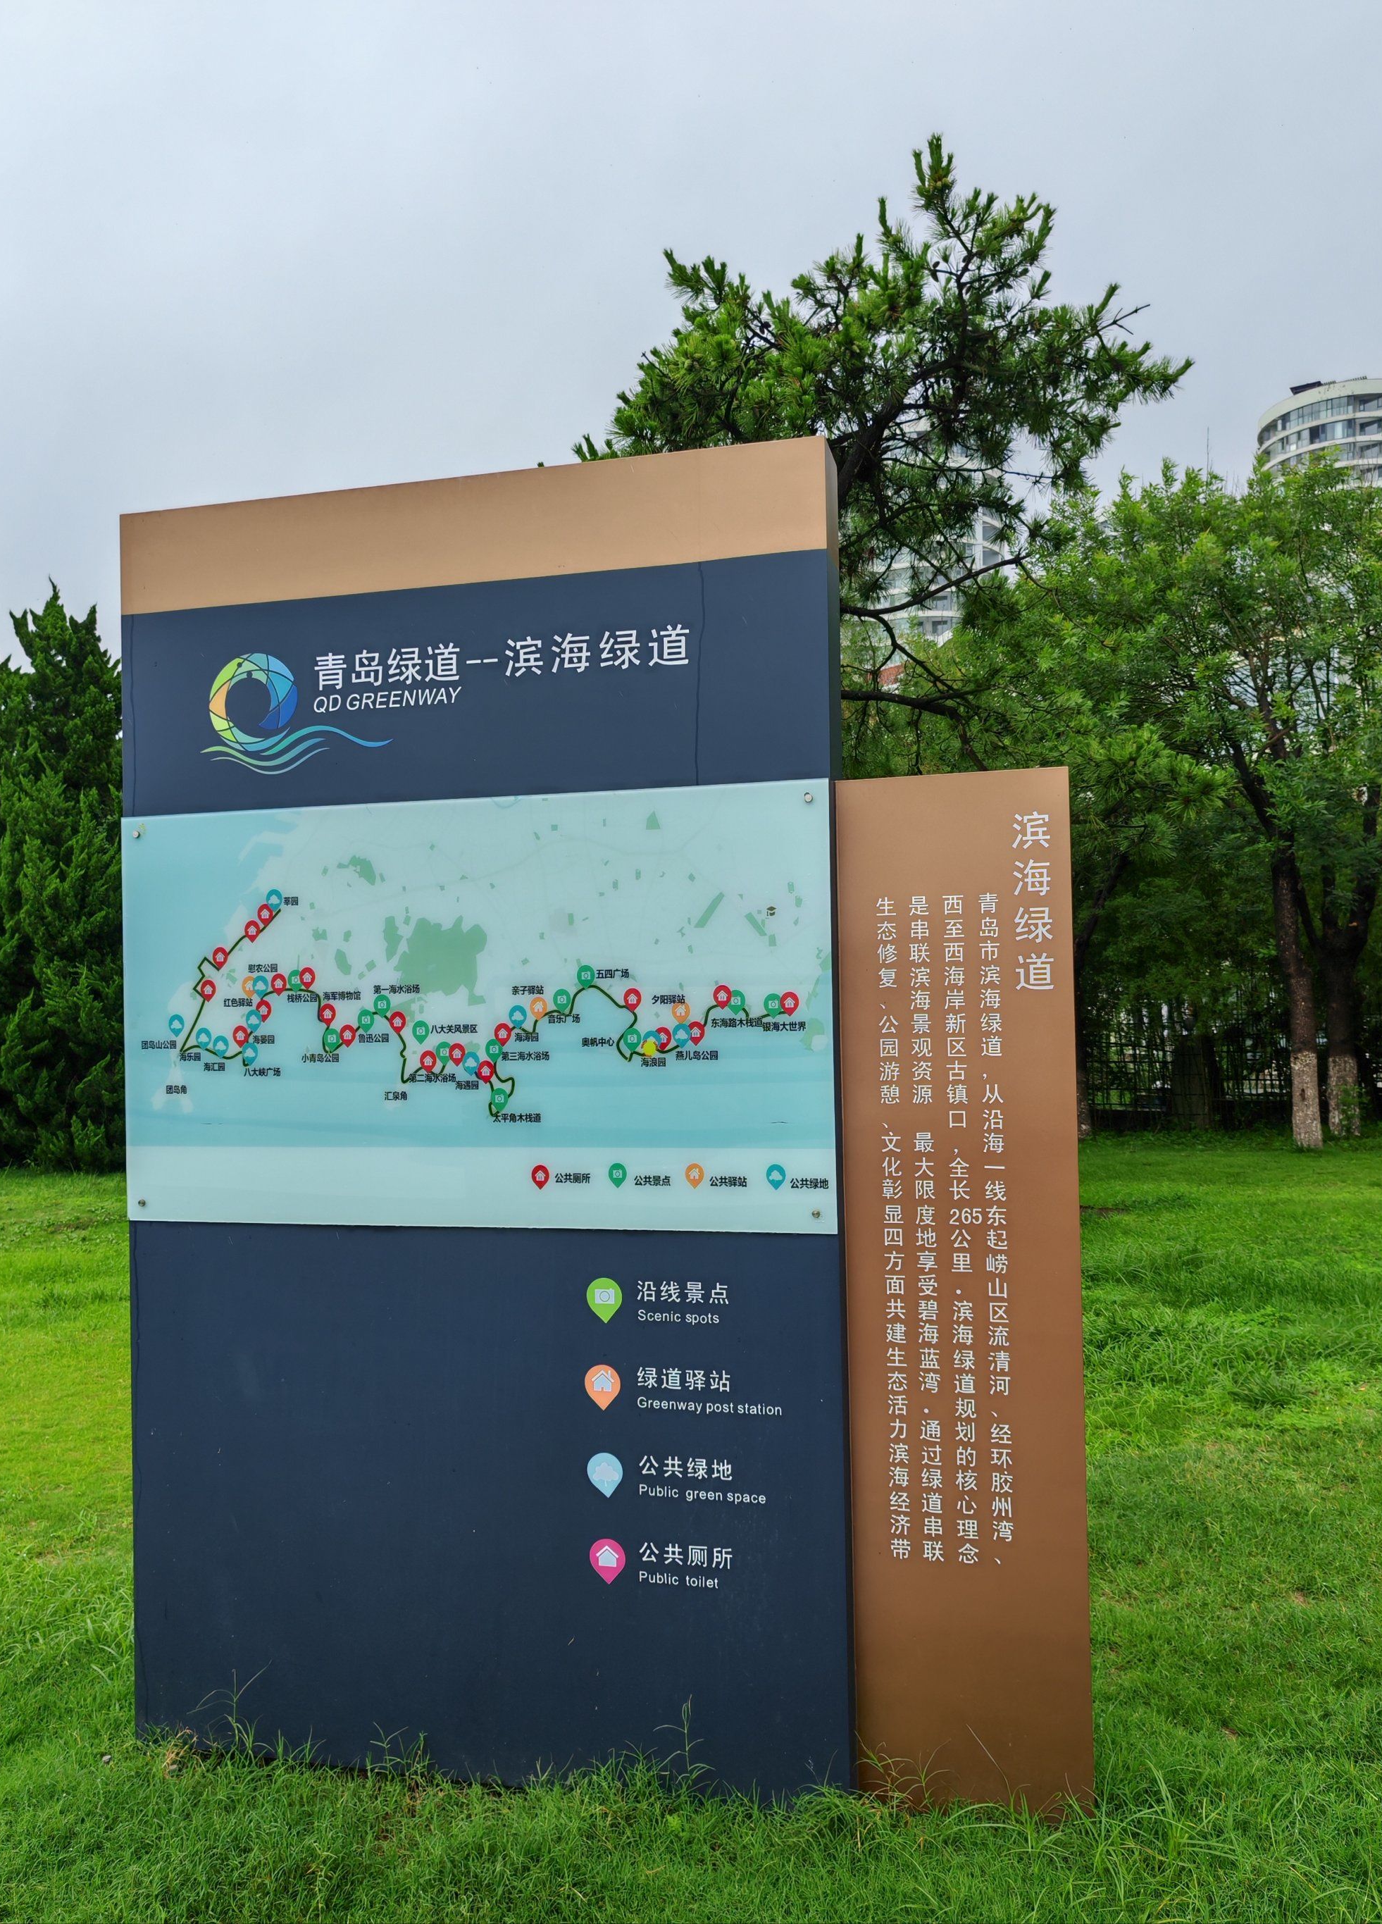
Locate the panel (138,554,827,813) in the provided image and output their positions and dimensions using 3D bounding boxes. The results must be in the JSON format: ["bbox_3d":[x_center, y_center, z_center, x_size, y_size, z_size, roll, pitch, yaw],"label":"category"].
[{"bbox_3d":[-0.437,-0.515,2.940,1.450,0.417,0.129,-1,-1,14],"label":"panel"}]

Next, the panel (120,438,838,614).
[{"bbox_3d":[-0.443,-0.826,2.946,1.450,0.206,0.129,-1,-1,14],"label":"panel"}]

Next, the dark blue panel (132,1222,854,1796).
[{"bbox_3d":[-0.409,1.011,2.914,1.450,1.012,0.129,-1,-1,14],"label":"dark blue panel"}]

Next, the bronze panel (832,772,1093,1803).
[{"bbox_3d":[0.497,0.578,2.729,0.416,1.829,0.084,-1,-1,14],"label":"bronze panel"}]

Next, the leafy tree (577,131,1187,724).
[{"bbox_3d":[1.118,-1.680,9.029,3.900,6.585,3.700,-1,-1,0],"label":"leafy tree"}]

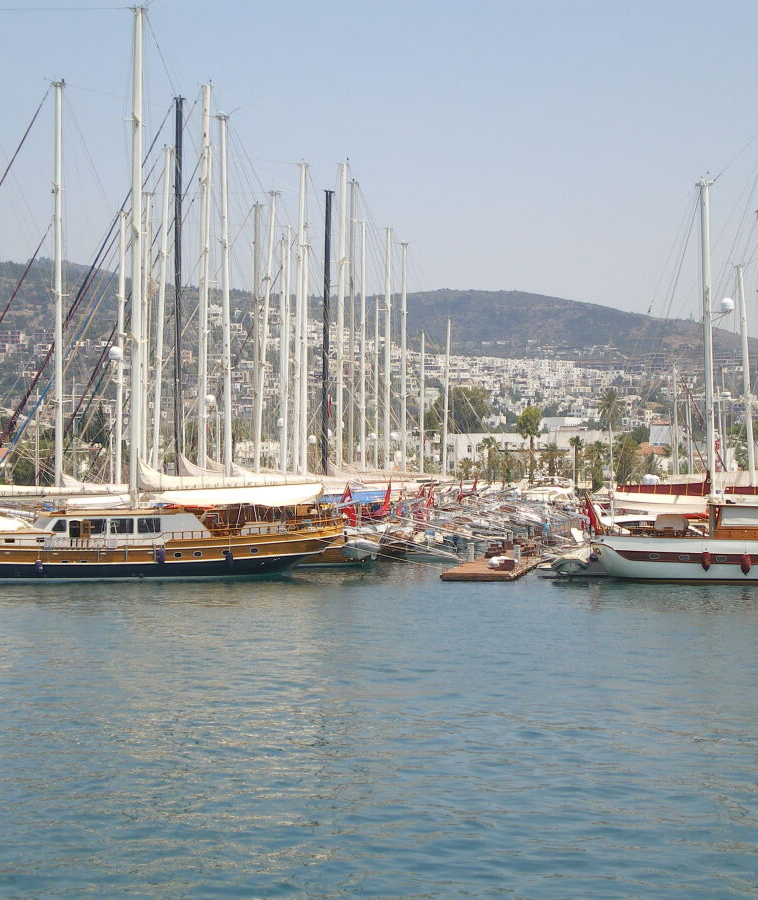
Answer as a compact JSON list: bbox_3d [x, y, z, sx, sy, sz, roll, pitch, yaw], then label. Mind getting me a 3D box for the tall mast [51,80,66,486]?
[{"bbox_3d":[-19.634,-9.084,138.000,0.420,26.970,0.420,0,0,0],"label":"tall mast"}]

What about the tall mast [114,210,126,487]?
[{"bbox_3d":[-16.995,-5.633,148.000,0.360,20.070,0.360,1,0,0],"label":"tall mast"}]

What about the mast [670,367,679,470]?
[{"bbox_3d":[28.338,-1.479,215.000,0.250,12.977,0.250,0,0,0],"label":"mast"}]

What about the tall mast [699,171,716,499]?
[{"bbox_3d":[16.146,-4.491,110.000,0.360,17.434,0.360,-2,0,0],"label":"tall mast"}]

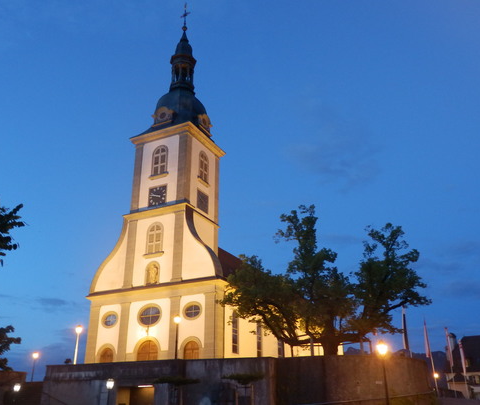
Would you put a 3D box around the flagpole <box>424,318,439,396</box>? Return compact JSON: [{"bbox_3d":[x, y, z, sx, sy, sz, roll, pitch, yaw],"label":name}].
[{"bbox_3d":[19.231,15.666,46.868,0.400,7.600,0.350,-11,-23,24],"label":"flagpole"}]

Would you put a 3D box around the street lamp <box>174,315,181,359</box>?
[{"bbox_3d":[-4.364,9.982,32.279,0.500,4.300,0.500,-11,-23,24],"label":"street lamp"}]

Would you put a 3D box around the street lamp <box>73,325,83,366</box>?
[{"bbox_3d":[-12.966,11.938,37.080,0.500,4.260,0.500,-11,-23,24],"label":"street lamp"}]

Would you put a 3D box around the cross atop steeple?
[{"bbox_3d":[-7.903,-26.788,67.357,1.650,5.000,0.550,-11,-23,24],"label":"cross atop steeple"}]

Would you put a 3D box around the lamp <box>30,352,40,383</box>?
[{"bbox_3d":[-20.673,17.094,46.874,0.500,3.950,0.500,-11,-23,24],"label":"lamp"}]

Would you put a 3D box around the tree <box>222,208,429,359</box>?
[{"bbox_3d":[6.169,6.401,35.485,14.000,13.000,12.500,-11,-23,24],"label":"tree"}]

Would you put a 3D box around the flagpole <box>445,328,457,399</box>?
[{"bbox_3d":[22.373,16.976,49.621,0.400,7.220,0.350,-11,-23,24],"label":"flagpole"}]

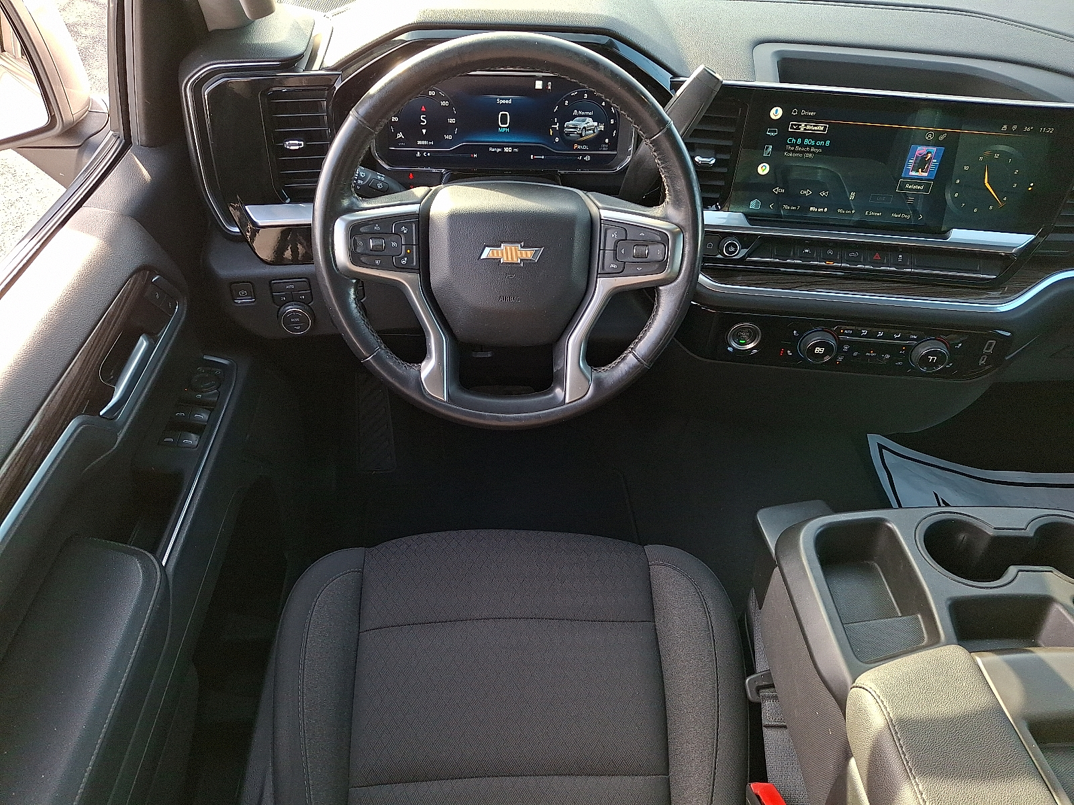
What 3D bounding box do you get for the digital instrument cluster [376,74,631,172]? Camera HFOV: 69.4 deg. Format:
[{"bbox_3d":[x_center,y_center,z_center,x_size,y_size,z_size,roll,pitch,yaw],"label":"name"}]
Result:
[{"bbox_3d":[-0.041,-0.359,0.991,0.330,0.122,0.040,1,22,-2],"label":"digital instrument cluster"}]

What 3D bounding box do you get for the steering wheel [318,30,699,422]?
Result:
[{"bbox_3d":[-0.027,-0.163,0.783,0.382,0.382,0.090,0,13,-3],"label":"steering wheel"}]

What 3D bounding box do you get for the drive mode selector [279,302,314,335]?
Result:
[{"bbox_3d":[-0.286,-0.100,0.925,0.040,0.040,0.020,-5,35,-9],"label":"drive mode selector"}]

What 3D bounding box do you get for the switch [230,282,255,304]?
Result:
[{"bbox_3d":[-0.343,-0.129,0.907,0.025,0.026,0.014,-5,35,-9],"label":"switch"}]

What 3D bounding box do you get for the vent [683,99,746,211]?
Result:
[{"bbox_3d":[0.202,-0.291,0.901,0.082,0.128,0.040,6,22,4],"label":"vent"}]

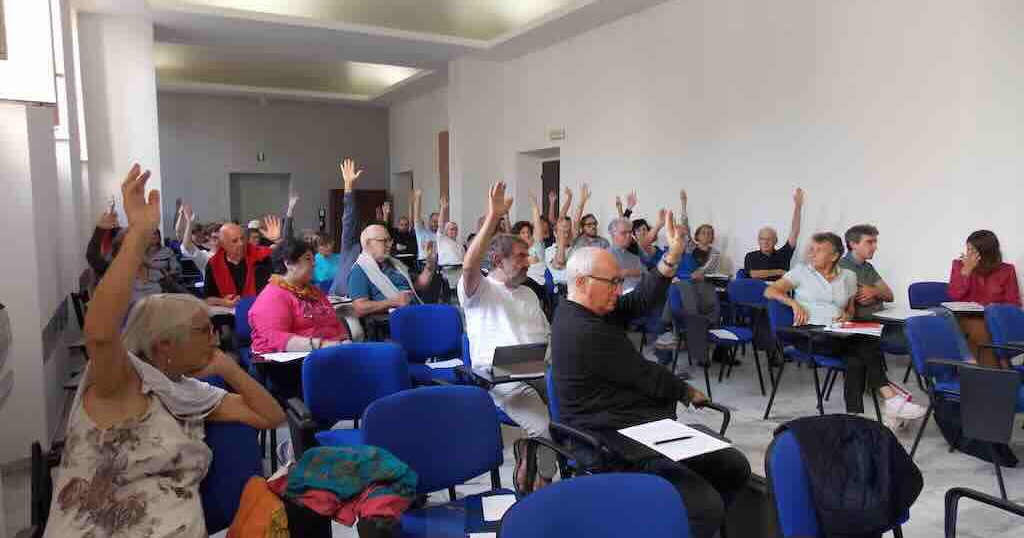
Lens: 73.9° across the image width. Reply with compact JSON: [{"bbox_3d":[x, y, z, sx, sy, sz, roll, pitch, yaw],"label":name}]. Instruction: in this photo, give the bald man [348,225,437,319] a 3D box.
[{"bbox_3d":[-0.859,0.343,4.917,0.620,1.320,0.760,-5,7,-38],"label":"bald man"}]

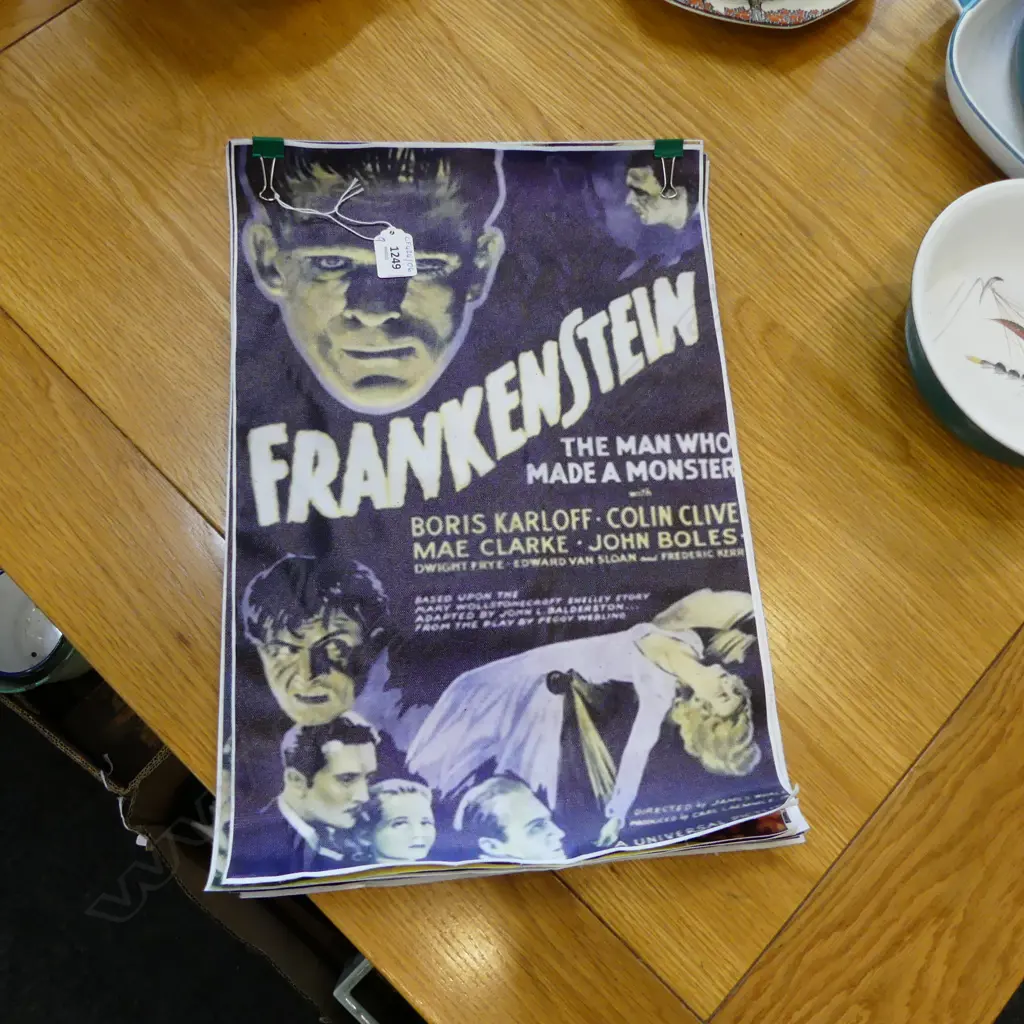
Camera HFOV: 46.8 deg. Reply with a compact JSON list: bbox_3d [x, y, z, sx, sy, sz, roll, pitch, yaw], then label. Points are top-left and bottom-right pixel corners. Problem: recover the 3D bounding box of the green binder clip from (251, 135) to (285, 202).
[{"bbox_3d":[-0.146,-0.205,0.712,0.019,0.010,0.042,-1,70,-9],"label":"green binder clip"}]

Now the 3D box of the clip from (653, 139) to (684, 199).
[{"bbox_3d":[0.100,-0.217,0.754,0.019,0.010,0.042,2,70,-8],"label":"clip"}]

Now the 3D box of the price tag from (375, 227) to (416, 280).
[{"bbox_3d":[-0.069,-0.155,0.703,0.023,0.002,0.034,-6,71,-11],"label":"price tag"}]

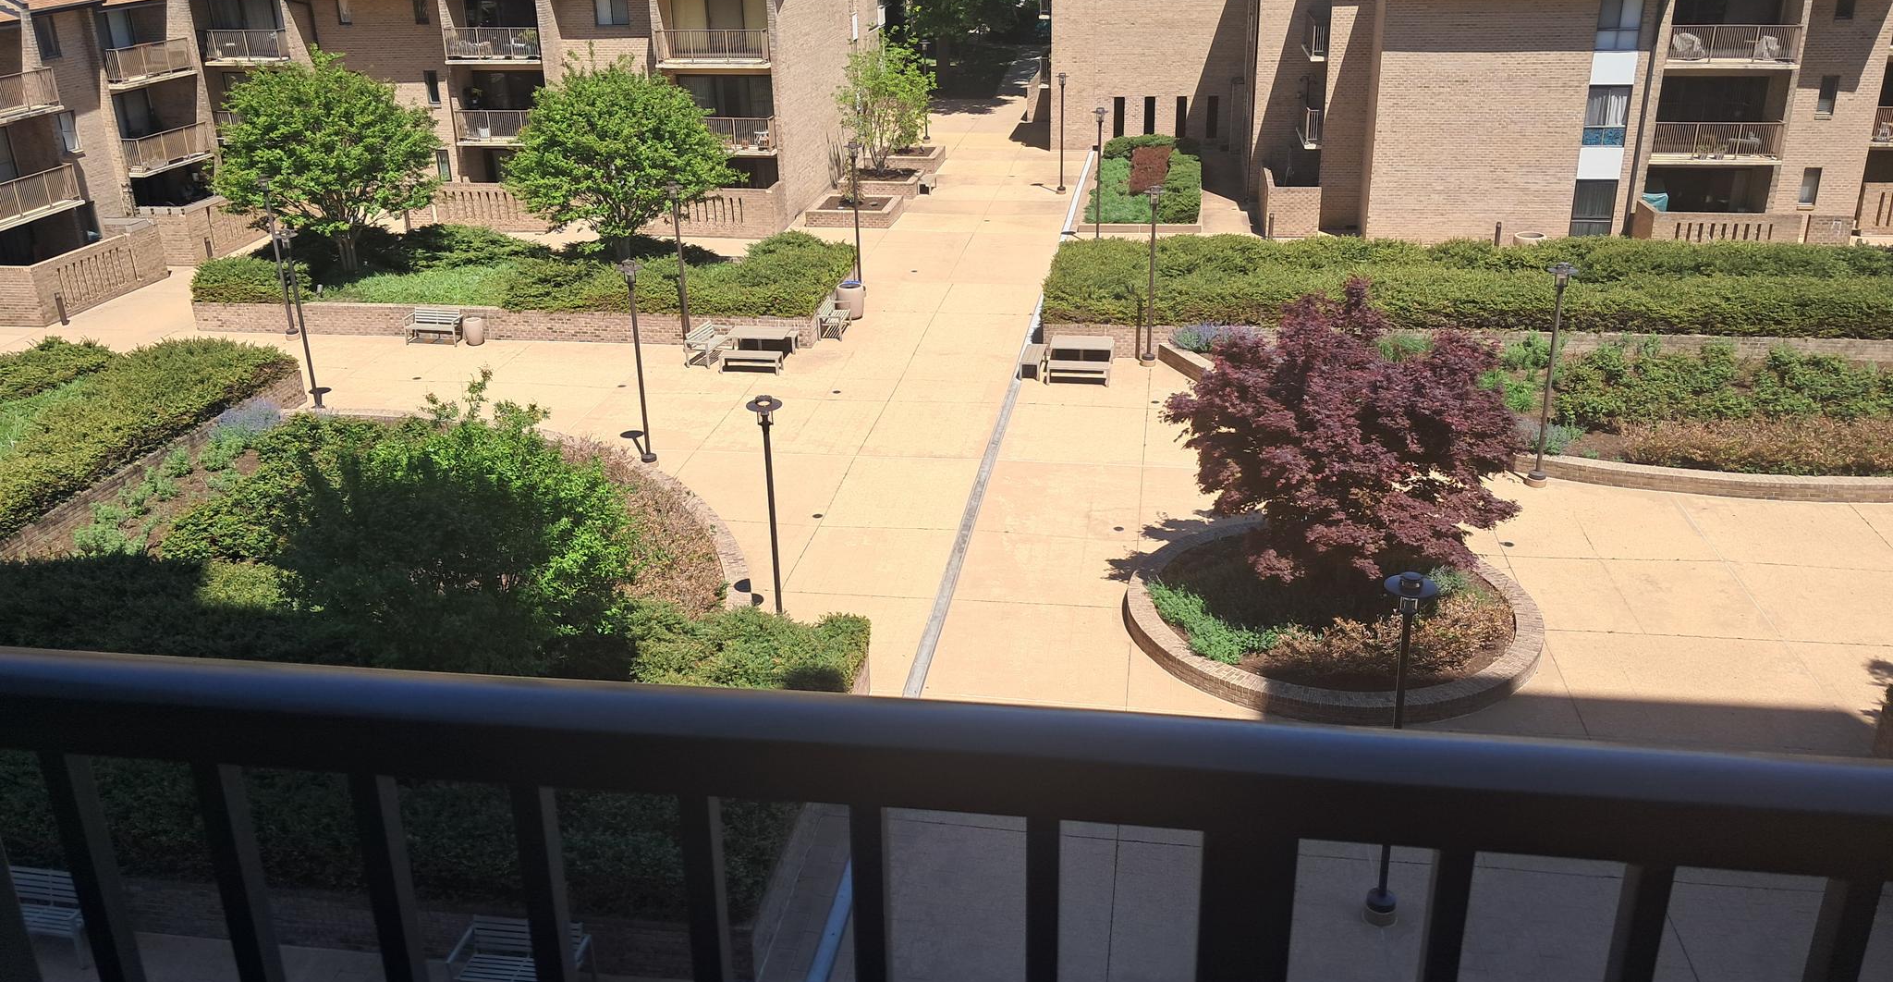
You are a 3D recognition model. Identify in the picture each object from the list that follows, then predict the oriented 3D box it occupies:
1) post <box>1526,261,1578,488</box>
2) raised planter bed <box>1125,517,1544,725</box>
[{"bbox_3d":[10.910,-2.055,26.672,0.520,4.184,0.520,2,22,8],"label":"post"},{"bbox_3d":[5.712,1.780,22.081,6.094,0.260,6.094,2,23,8],"label":"raised planter bed"}]

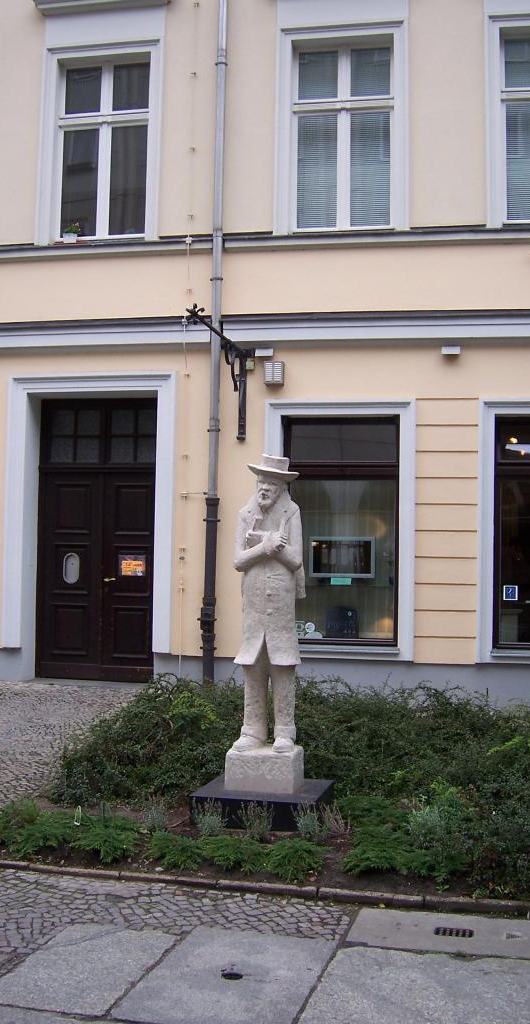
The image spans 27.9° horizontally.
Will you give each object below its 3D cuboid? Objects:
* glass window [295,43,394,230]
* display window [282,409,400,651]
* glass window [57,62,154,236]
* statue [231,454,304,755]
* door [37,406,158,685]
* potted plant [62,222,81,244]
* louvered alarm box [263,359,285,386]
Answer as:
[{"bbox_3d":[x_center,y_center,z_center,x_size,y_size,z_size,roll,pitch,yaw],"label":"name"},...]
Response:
[{"bbox_3d":[0.818,-3.877,11.025,1.020,1.960,0.120,1,-2,11],"label":"glass window"},{"bbox_3d":[0.755,0.184,10.599,1.145,2.272,0.120,0,-3,10],"label":"display window"},{"bbox_3d":[-1.747,-3.932,11.519,1.020,1.960,0.120,1,-2,11],"label":"glass window"},{"bbox_3d":[0.018,0.549,6.360,0.400,1.750,0.370,1,-2,11],"label":"statue"},{"bbox_3d":[-1.784,0.282,11.305,1.330,2.983,0.120,0,-3,10],"label":"door"},{"bbox_3d":[-2.070,-2.995,11.393,0.190,0.240,0.170,1,-2,11],"label":"potted plant"},{"bbox_3d":[0.093,-1.358,10.420,0.190,0.230,0.120,1,-2,11],"label":"louvered alarm box"}]

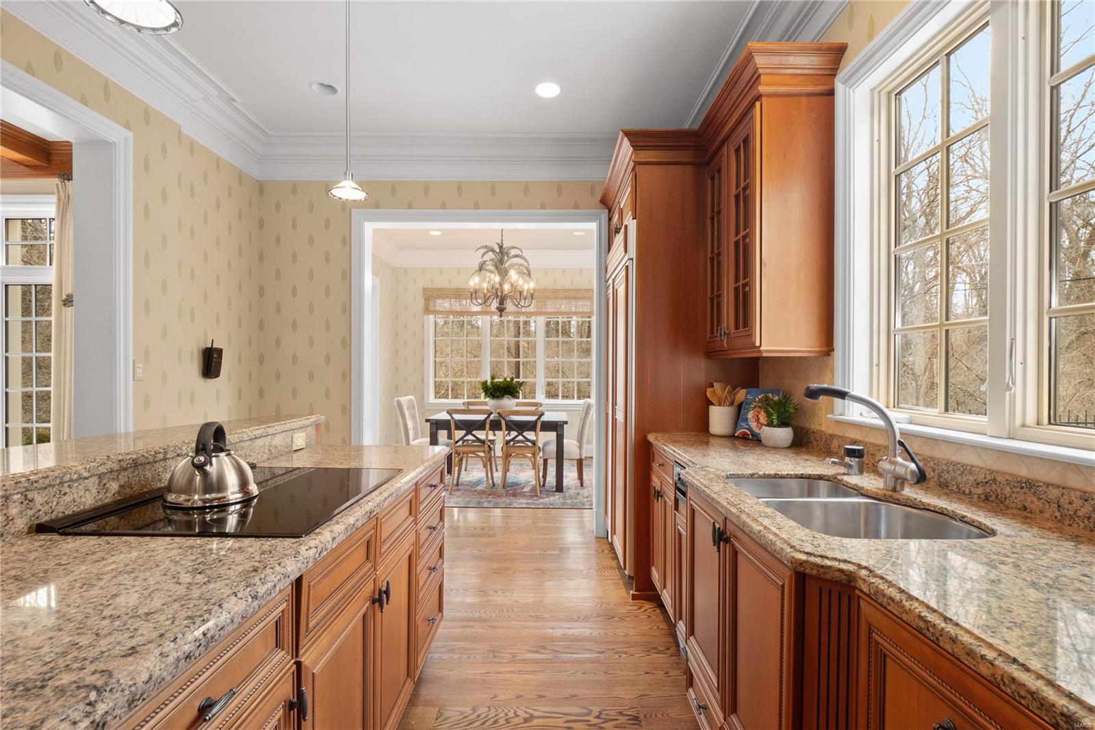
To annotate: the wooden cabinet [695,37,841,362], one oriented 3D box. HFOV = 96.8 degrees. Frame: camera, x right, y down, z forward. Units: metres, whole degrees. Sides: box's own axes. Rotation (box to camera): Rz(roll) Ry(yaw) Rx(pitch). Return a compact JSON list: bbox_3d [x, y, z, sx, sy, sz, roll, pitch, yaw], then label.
[{"bbox_3d":[0.990,-0.651,2.324,0.390,1.230,0.822,0,0,1],"label":"wooden cabinet"}]

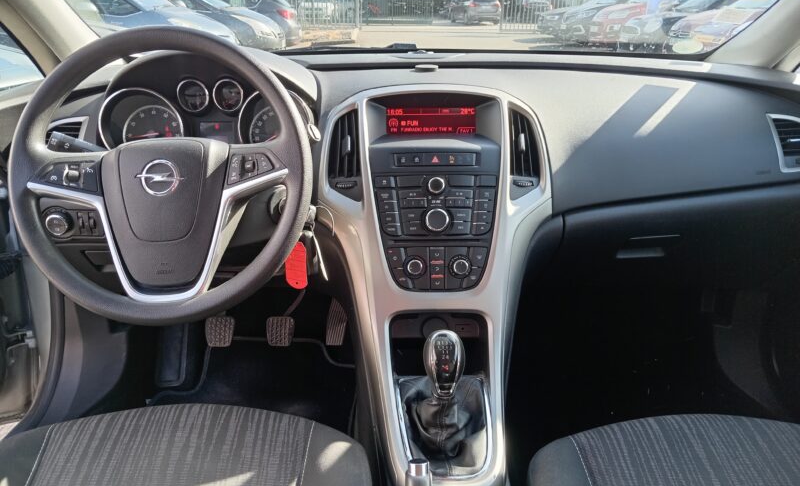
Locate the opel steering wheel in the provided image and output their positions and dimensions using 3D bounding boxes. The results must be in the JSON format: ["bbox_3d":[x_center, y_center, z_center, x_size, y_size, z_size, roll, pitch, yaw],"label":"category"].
[{"bbox_3d":[-0.294,-0.084,0.738,0.372,0.372,0.090,-2,-3,0],"label":"opel steering wheel"}]

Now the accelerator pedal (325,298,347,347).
[{"bbox_3d":[-0.147,0.182,1.320,0.050,0.115,0.028,3,-13,1],"label":"accelerator pedal"}]

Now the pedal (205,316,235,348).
[{"bbox_3d":[-0.401,0.197,1.285,0.064,0.069,0.028,0,-13,0],"label":"pedal"}]

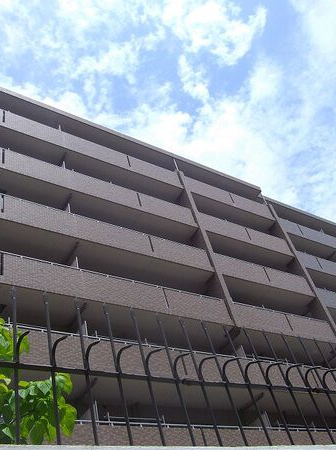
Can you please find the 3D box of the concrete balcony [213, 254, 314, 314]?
[{"bbox_3d":[4.811,3.256,24.915,6.831,1.351,1.650,16,-52,-31],"label":"concrete balcony"}]

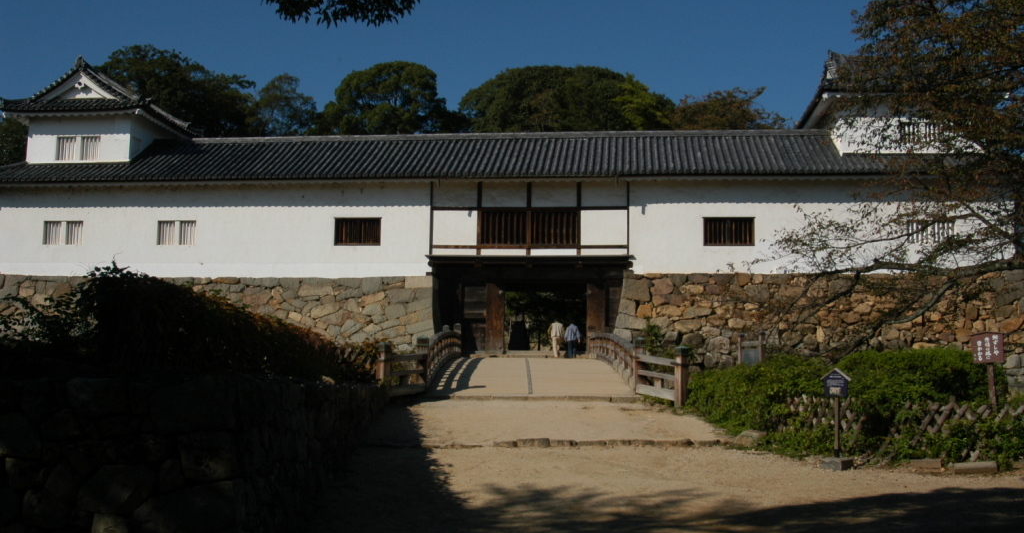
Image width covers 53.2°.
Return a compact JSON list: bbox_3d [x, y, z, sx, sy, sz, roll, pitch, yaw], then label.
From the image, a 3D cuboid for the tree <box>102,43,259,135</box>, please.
[{"bbox_3d":[-26.285,-8.882,79.322,13.000,16.500,12.000,1,-6,0],"label":"tree"}]

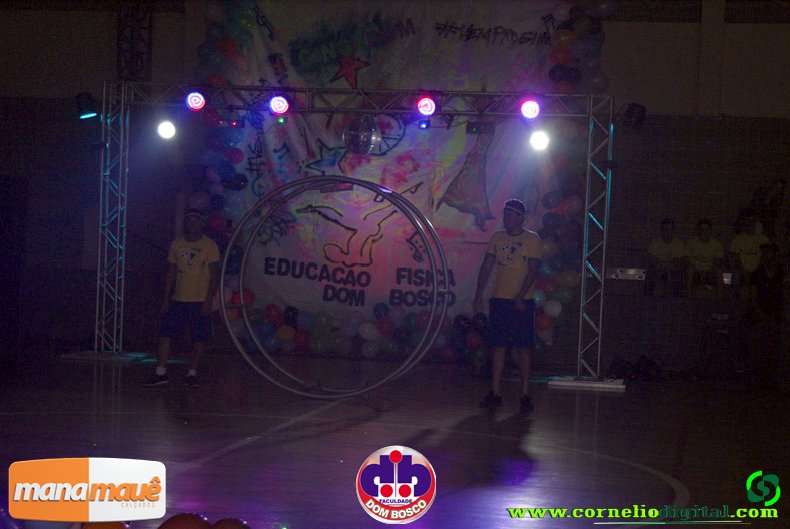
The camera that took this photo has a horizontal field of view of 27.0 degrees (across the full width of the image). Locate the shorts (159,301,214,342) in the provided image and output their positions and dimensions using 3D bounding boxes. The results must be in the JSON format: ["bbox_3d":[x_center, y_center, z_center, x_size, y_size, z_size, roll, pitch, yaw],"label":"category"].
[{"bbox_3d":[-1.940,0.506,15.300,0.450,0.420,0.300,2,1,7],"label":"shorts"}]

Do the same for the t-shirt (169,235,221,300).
[{"bbox_3d":[-1.861,0.037,15.300,0.470,0.630,0.280,2,1,7],"label":"t-shirt"}]

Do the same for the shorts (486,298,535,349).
[{"bbox_3d":[1.018,0.502,14.400,0.400,0.470,0.300,2,1,14],"label":"shorts"}]

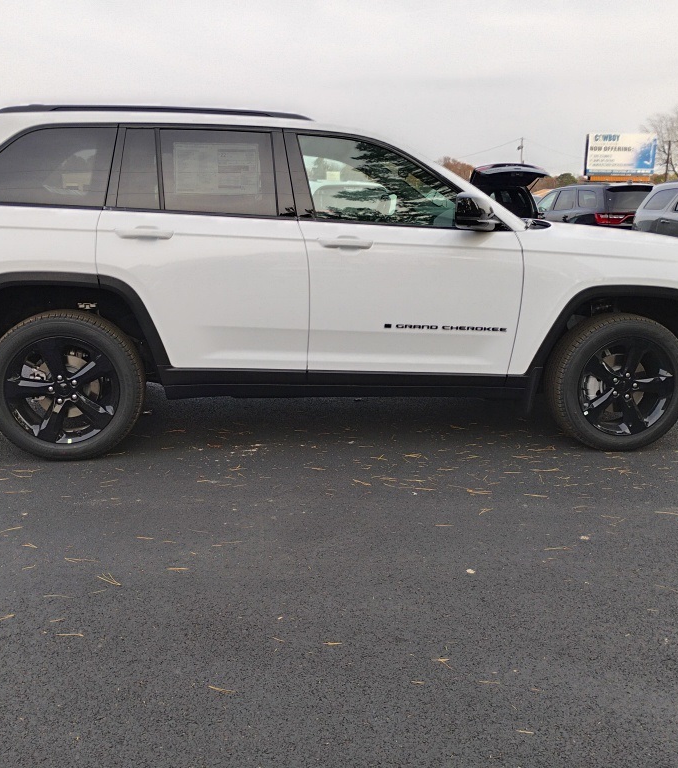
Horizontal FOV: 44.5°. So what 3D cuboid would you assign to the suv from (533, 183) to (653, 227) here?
[{"bbox_3d":[5.683,-3.648,18.945,1.970,1.800,5.080,-1,12,-9],"label":"suv"}]

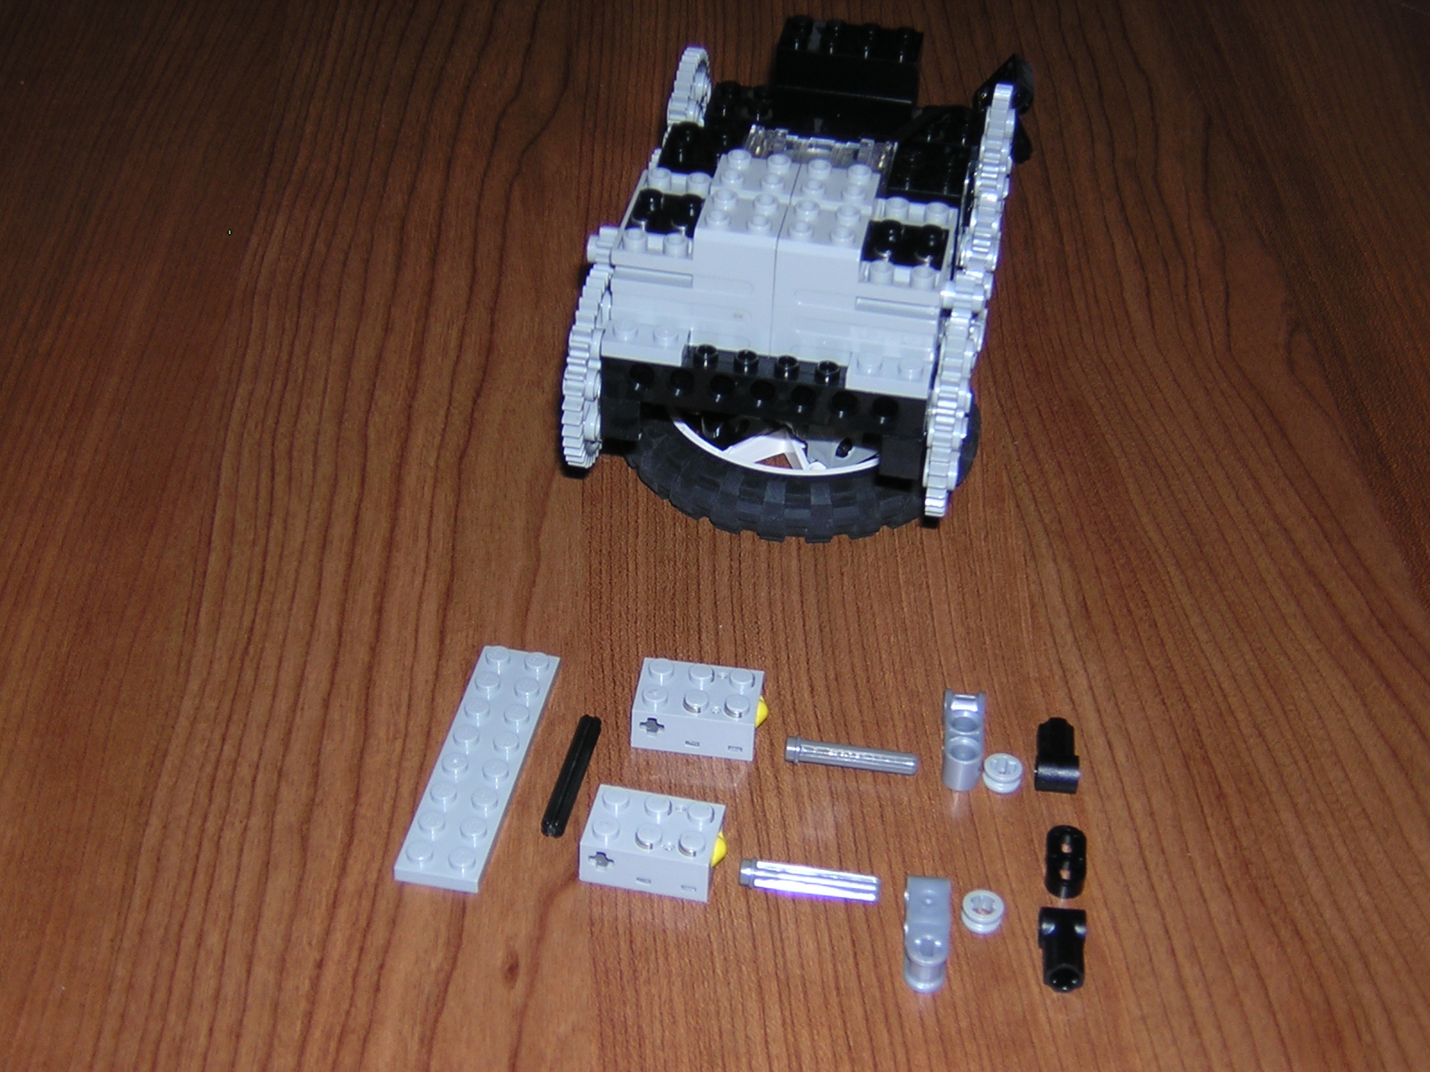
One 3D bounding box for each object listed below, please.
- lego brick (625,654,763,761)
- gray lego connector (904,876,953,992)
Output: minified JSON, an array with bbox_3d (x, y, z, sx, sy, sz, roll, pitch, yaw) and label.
[{"bbox_3d":[-0.002,0.034,0.473,0.026,0.011,0.016,6,38,5],"label":"lego brick"},{"bbox_3d":[0.038,0.071,0.430,0.008,0.008,0.024,4,38,2],"label":"gray lego connector"}]

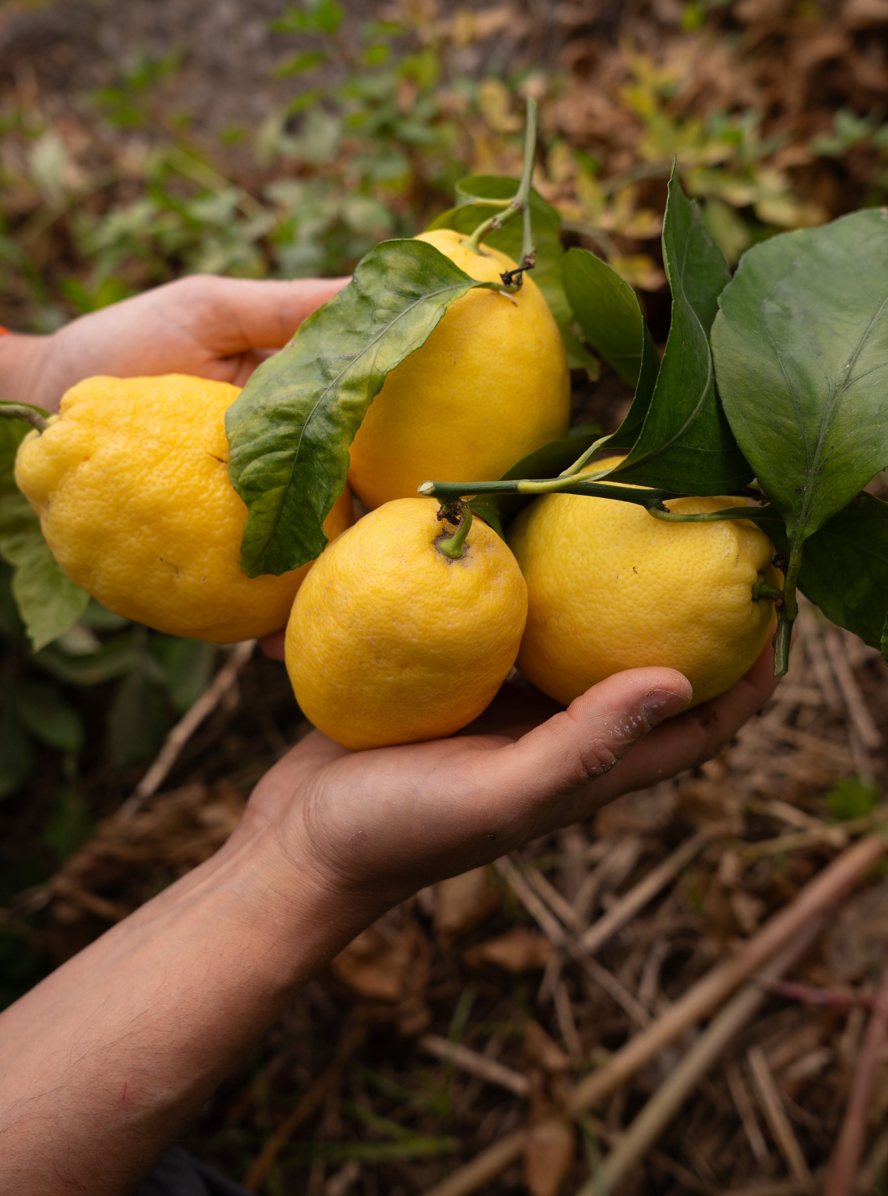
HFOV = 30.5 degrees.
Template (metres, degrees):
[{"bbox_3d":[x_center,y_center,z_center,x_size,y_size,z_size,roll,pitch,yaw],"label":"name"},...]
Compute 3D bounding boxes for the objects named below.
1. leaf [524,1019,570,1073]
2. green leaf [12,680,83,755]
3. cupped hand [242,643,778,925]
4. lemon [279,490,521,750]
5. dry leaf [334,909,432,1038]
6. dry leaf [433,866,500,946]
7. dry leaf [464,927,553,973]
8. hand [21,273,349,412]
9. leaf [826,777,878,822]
[{"bbox_3d":[0.069,0.300,1.090,0.022,0.016,0.038,-29,52,-26],"label":"leaf"},{"bbox_3d":[-0.275,0.083,1.130,0.038,0.025,0.065,-31,53,-27],"label":"green leaf"},{"bbox_3d":[0.018,0.056,0.500,0.162,0.068,0.088,-20,44,-13],"label":"cupped hand"},{"bbox_3d":[-0.011,0.008,0.485,0.068,0.083,0.068,16,45,-14],"label":"lemon"},{"bbox_3d":[-0.046,0.259,1.120,0.070,0.035,0.075,0,45,0],"label":"dry leaf"},{"bbox_3d":[0.015,0.200,1.070,0.042,0.018,0.060,0,43,0],"label":"dry leaf"},{"bbox_3d":[0.044,0.244,1.130,0.060,0.020,0.028,0,45,0],"label":"dry leaf"},{"bbox_3d":[-0.086,-0.086,0.645,0.160,0.080,0.090,6,45,6],"label":"hand"},{"bbox_3d":[0.281,0.138,1.120,0.036,0.015,0.036,0,43,0],"label":"leaf"}]

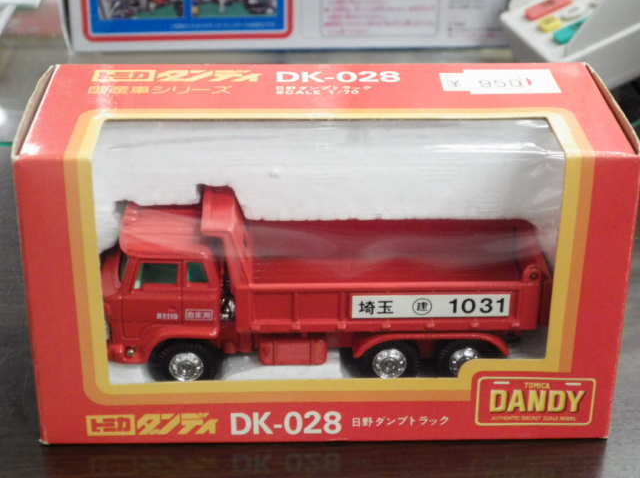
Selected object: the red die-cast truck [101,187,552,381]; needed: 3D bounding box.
[{"bbox_3d":[0.001,0.010,0.327,0.110,0.046,0.035,0,27,-1],"label":"red die-cast truck"}]

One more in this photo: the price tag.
[{"bbox_3d":[0.044,-0.039,0.320,0.028,0.001,0.017,0,27,-1],"label":"price tag"}]

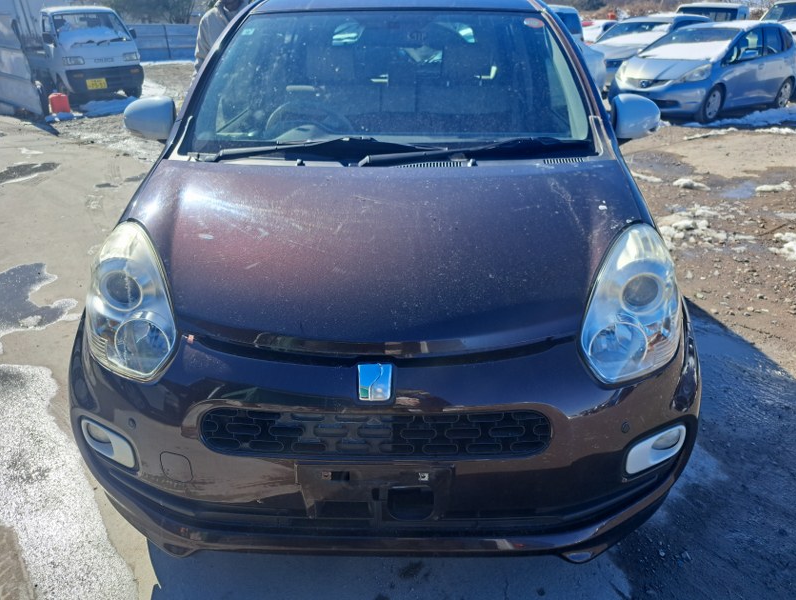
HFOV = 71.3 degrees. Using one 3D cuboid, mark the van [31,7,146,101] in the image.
[{"bbox_3d":[-6.366,-4.804,10.902,3.150,1.720,1.420,23,33,40],"label":"van"}]

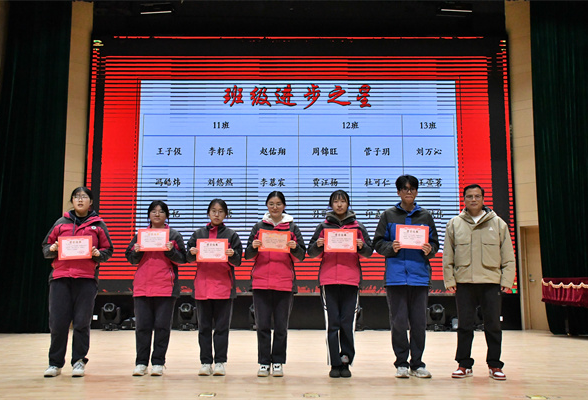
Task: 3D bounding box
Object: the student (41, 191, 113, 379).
[{"bbox_3d":[-1.957,0.710,5.410,0.644,1.691,0.420,1,-8,-7],"label":"student"}]

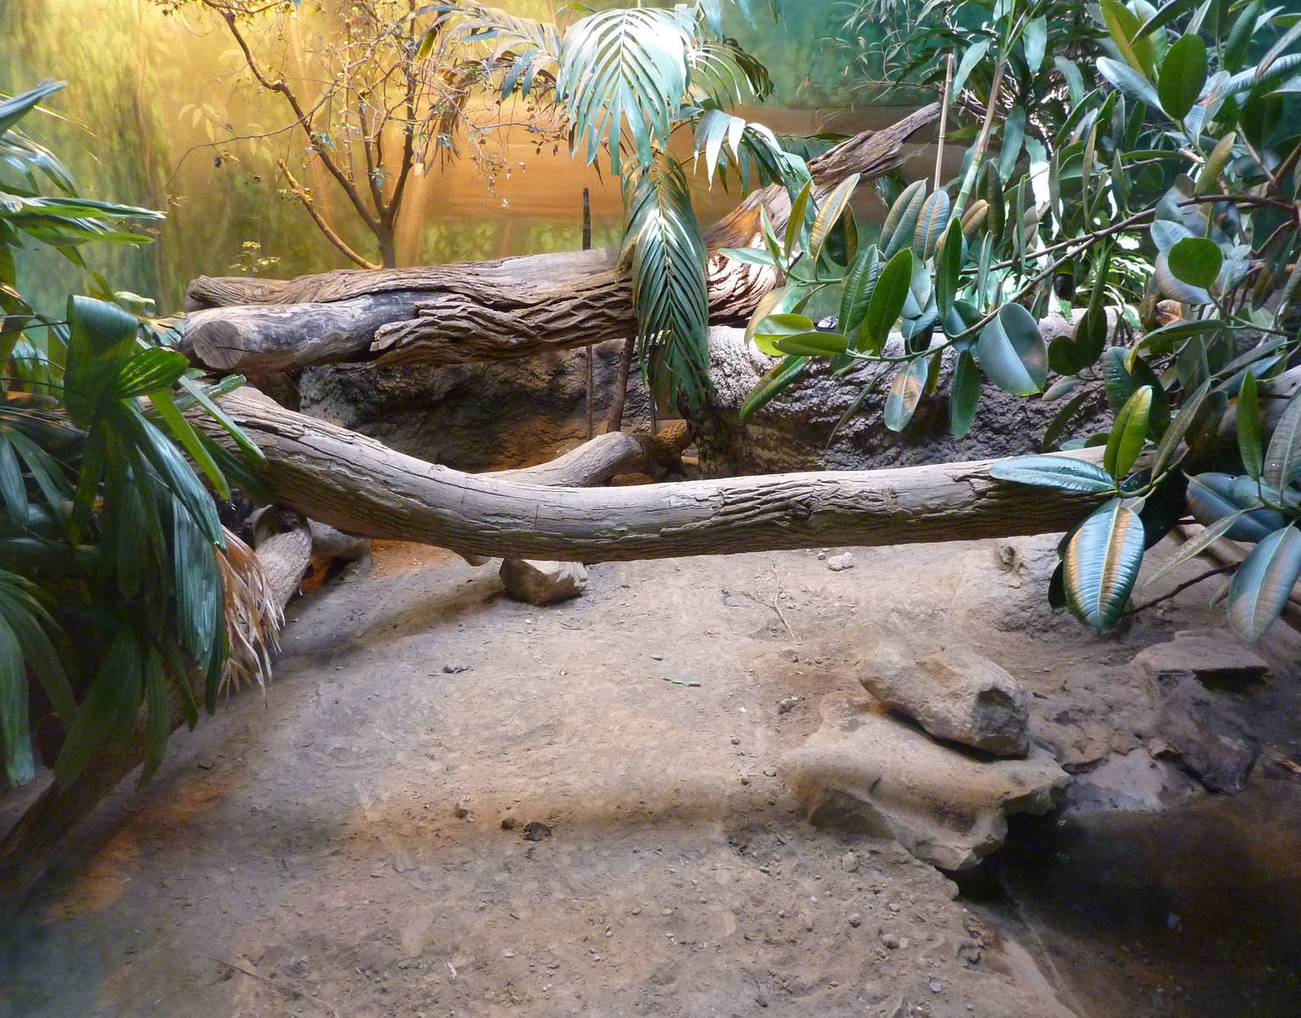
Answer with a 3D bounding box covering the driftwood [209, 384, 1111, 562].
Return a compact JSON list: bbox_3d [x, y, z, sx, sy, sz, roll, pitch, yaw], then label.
[{"bbox_3d":[0.126,-0.125,2.597,2.347,0.436,0.320,-3,20,-8],"label":"driftwood"}]

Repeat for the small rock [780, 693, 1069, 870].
[{"bbox_3d":[0.456,0.436,1.666,0.417,0.155,0.359,15,25,35],"label":"small rock"}]

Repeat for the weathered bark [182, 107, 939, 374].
[{"bbox_3d":[-0.233,-0.951,3.349,2.600,0.776,0.504,-2,20,-6],"label":"weathered bark"}]

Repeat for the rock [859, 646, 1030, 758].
[{"bbox_3d":[0.509,0.323,1.707,0.276,0.145,0.184,12,23,30],"label":"rock"}]

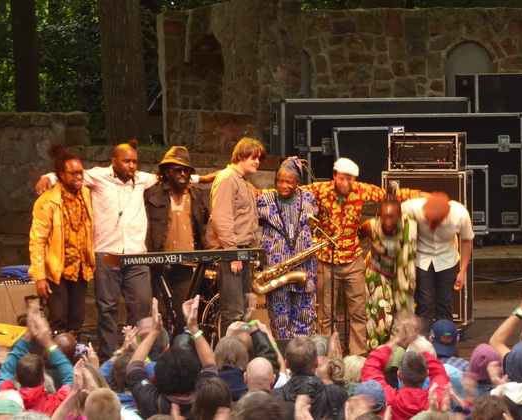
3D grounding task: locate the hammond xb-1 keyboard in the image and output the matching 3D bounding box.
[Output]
[{"bbox_3d":[-0.587,0.357,34.762,1.190,0.100,0.350,-1,3,-22],"label":"hammond xb-1 keyboard"}]

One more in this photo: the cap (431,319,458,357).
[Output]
[{"bbox_3d":[1.190,0.826,29.500,0.170,0.145,0.250,-1,33,-6],"label":"cap"}]

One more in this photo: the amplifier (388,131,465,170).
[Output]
[{"bbox_3d":[1.376,-0.482,37.661,0.575,0.310,0.530,0,3,10],"label":"amplifier"}]

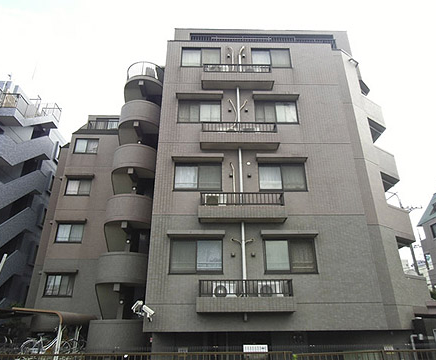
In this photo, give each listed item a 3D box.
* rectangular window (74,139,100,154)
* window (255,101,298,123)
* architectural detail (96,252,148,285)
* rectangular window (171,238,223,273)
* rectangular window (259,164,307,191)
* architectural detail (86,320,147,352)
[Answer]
[{"bbox_3d":[-8.438,-2.143,21.394,1.507,1.159,0.120,0,-25,-1],"label":"rectangular window"},{"bbox_3d":[2.338,-2.663,13.257,1.686,1.128,0.157,0,-25,-1],"label":"window"},{"bbox_3d":[-4.329,4.307,15.717,2.921,1.317,1.924,0,-25,-1],"label":"architectural detail"},{"bbox_3d":[-0.693,2.493,10.812,1.718,1.126,0.120,0,-25,-1],"label":"rectangular window"},{"bbox_3d":[2.351,-0.083,12.069,1.718,1.126,0.120,0,-25,-1],"label":"rectangular window"},{"bbox_3d":[-4.321,6.916,14.497,2.921,1.377,1.924,0,-25,-1],"label":"architectural detail"}]

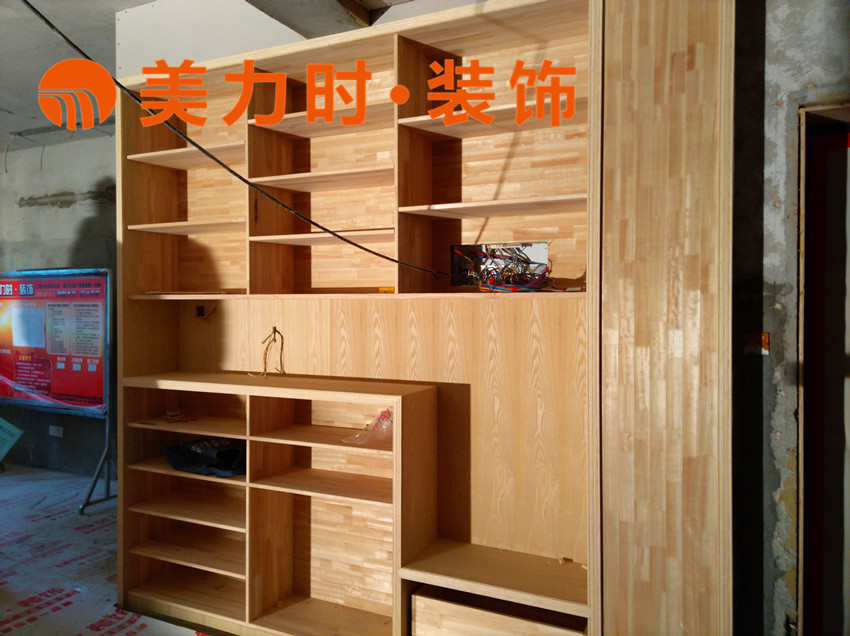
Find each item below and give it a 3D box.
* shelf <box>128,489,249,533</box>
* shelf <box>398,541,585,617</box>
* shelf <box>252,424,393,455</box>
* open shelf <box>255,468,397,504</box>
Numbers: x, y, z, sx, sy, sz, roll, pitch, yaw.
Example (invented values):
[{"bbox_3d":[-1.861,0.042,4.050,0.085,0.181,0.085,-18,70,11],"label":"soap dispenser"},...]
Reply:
[{"bbox_3d":[-1.031,0.919,2.696,0.692,0.018,0.305,0,0,22],"label":"shelf"},{"bbox_3d":[0.289,0.963,2.135,0.674,0.036,0.328,0,0,22],"label":"shelf"},{"bbox_3d":[-0.375,0.518,2.425,0.674,0.018,0.305,0,0,22],"label":"shelf"},{"bbox_3d":[-0.376,0.718,2.427,0.674,0.018,0.305,0,0,22],"label":"open shelf"}]

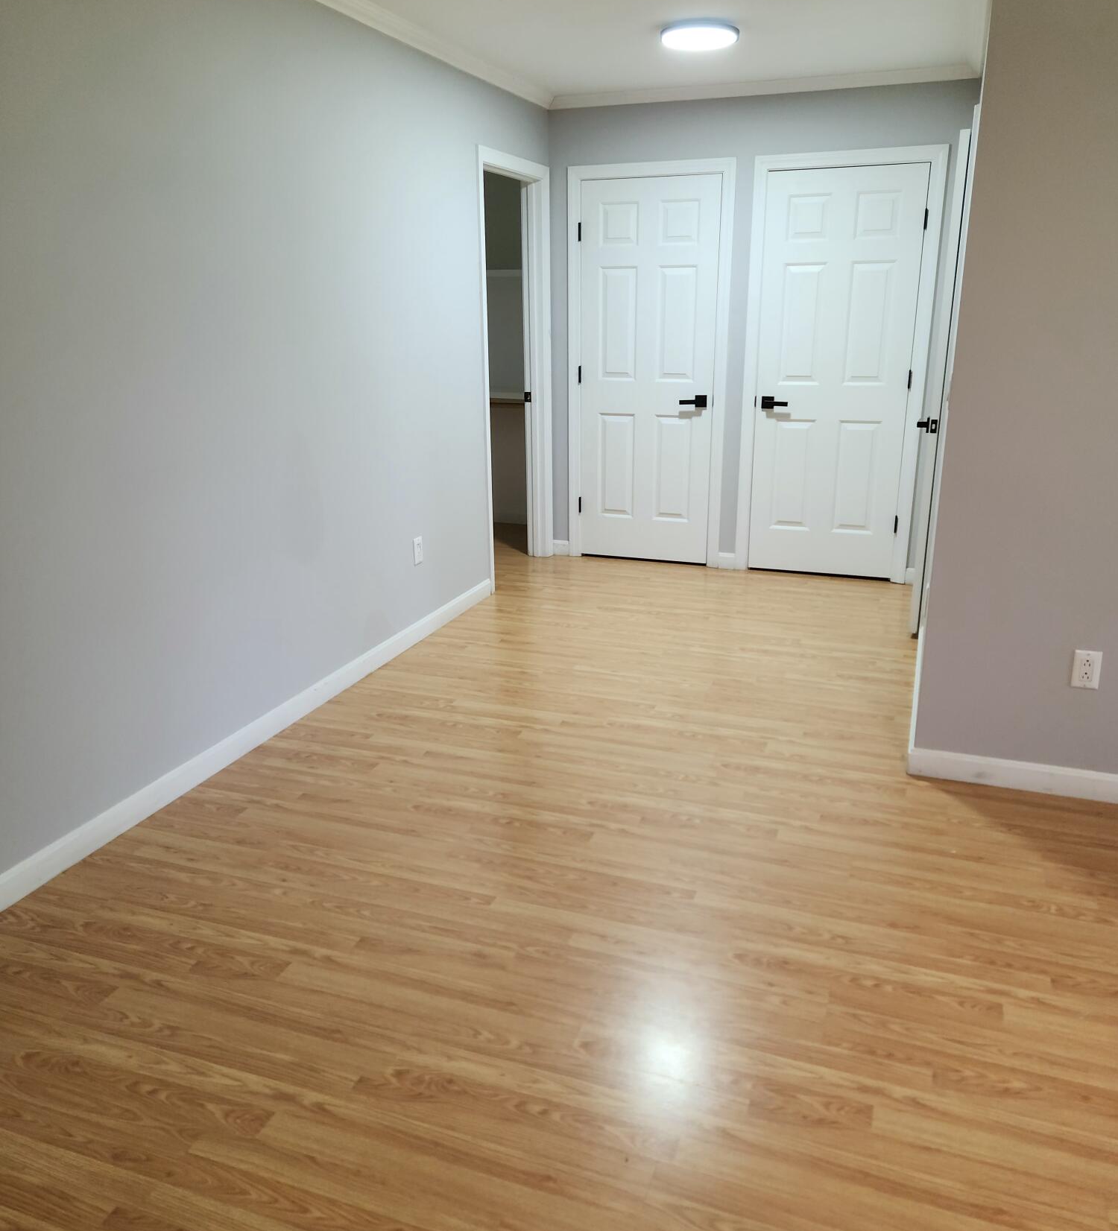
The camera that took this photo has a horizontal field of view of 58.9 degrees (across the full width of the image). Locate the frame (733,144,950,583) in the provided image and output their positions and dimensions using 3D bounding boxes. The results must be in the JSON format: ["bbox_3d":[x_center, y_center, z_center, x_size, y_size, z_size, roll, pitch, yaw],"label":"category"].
[{"bbox_3d":[1.420,-1.235,5.117,0.898,2.118,0.120,6,19,20],"label":"frame"}]

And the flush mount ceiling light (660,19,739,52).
[{"bbox_3d":[0.551,-2.268,3.871,0.302,0.042,0.302,0,18,0],"label":"flush mount ceiling light"}]

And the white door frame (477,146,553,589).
[{"bbox_3d":[-0.252,-1.251,5.210,0.135,2.118,0.860,6,19,20],"label":"white door frame"}]

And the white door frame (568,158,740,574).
[{"bbox_3d":[0.493,-1.334,5.453,0.895,2.118,0.120,6,19,20],"label":"white door frame"}]

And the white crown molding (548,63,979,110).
[{"bbox_3d":[0.923,-2.560,4.802,2.100,0.056,0.058,6,19,20],"label":"white crown molding"}]

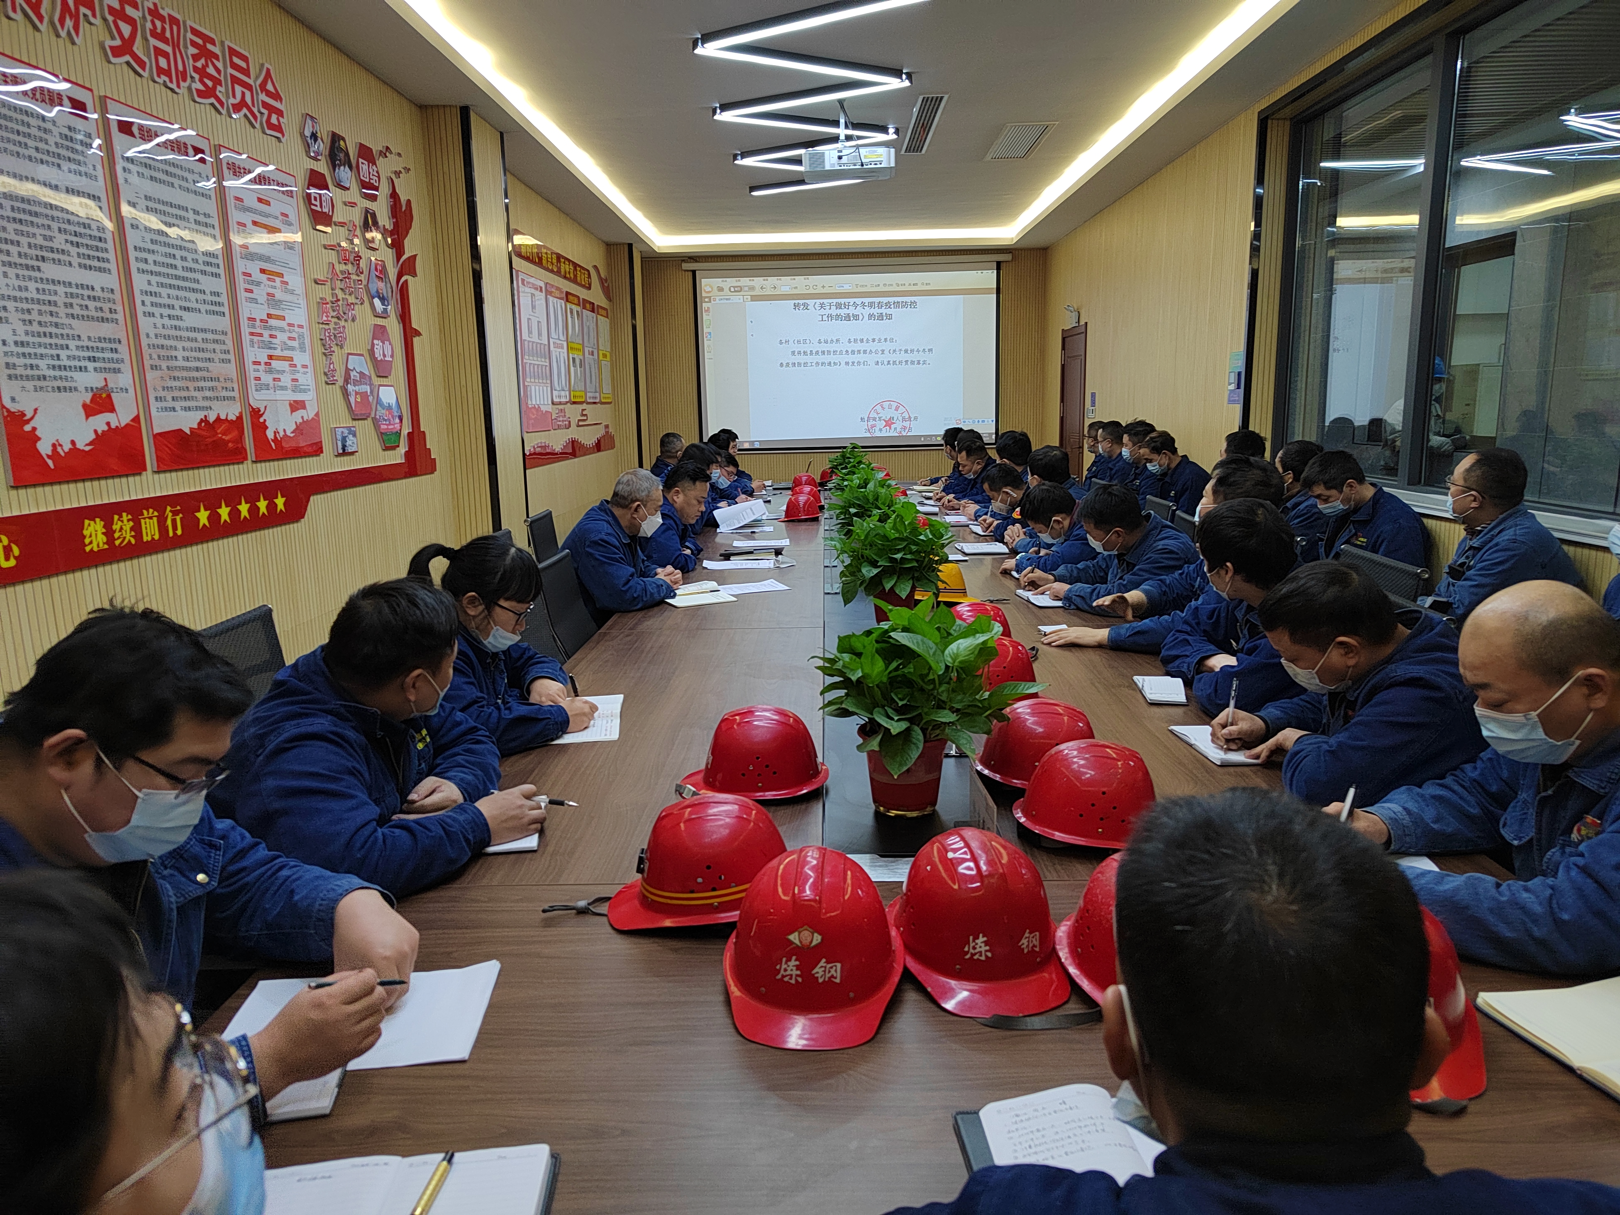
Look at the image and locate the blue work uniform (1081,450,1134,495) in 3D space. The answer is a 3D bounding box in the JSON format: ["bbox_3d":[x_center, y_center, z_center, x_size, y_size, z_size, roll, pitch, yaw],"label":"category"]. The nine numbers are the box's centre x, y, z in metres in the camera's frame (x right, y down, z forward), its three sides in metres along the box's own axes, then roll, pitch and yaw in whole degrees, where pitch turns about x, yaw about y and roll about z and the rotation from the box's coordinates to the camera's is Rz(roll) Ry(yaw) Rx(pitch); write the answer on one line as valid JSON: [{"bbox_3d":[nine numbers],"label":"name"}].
[{"bbox_3d":[2.058,-0.739,7.367,0.460,0.600,0.500,-2,11,-2],"label":"blue work uniform"}]

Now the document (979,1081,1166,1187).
[{"bbox_3d":[0.290,0.497,0.946,0.265,0.022,0.200,-2,11,-5],"label":"document"}]

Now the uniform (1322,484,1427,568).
[{"bbox_3d":[2.077,-0.178,4.097,0.460,0.580,0.500,0,11,4],"label":"uniform"}]

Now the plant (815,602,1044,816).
[{"bbox_3d":[0.214,0.165,1.882,0.390,0.360,0.370,-1,11,1],"label":"plant"}]

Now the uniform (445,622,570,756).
[{"bbox_3d":[-0.747,0.299,2.497,0.480,0.540,0.500,1,11,9],"label":"uniform"}]

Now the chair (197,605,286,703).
[{"bbox_3d":[-0.894,0.545,2.224,0.600,1.020,0.560,-1,11,1],"label":"chair"}]

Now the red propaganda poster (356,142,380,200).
[{"bbox_3d":[-1.890,-1.854,4.590,0.022,0.228,0.255,-1,11,1],"label":"red propaganda poster"}]

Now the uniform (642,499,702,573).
[{"bbox_3d":[-0.727,-0.185,4.719,0.520,0.580,0.540,0,11,4],"label":"uniform"}]

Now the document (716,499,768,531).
[{"bbox_3d":[-0.395,-0.540,6.224,0.290,0.020,0.210,-18,35,-6],"label":"document"}]

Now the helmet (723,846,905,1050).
[{"bbox_3d":[0.002,0.383,1.299,0.224,0.160,0.287,0,11,5],"label":"helmet"}]

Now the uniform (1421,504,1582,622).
[{"bbox_3d":[2.068,-0.012,3.284,0.500,0.600,0.500,3,11,20],"label":"uniform"}]

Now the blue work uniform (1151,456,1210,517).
[{"bbox_3d":[1.894,-0.471,5.550,0.420,0.580,0.500,-3,11,-9],"label":"blue work uniform"}]

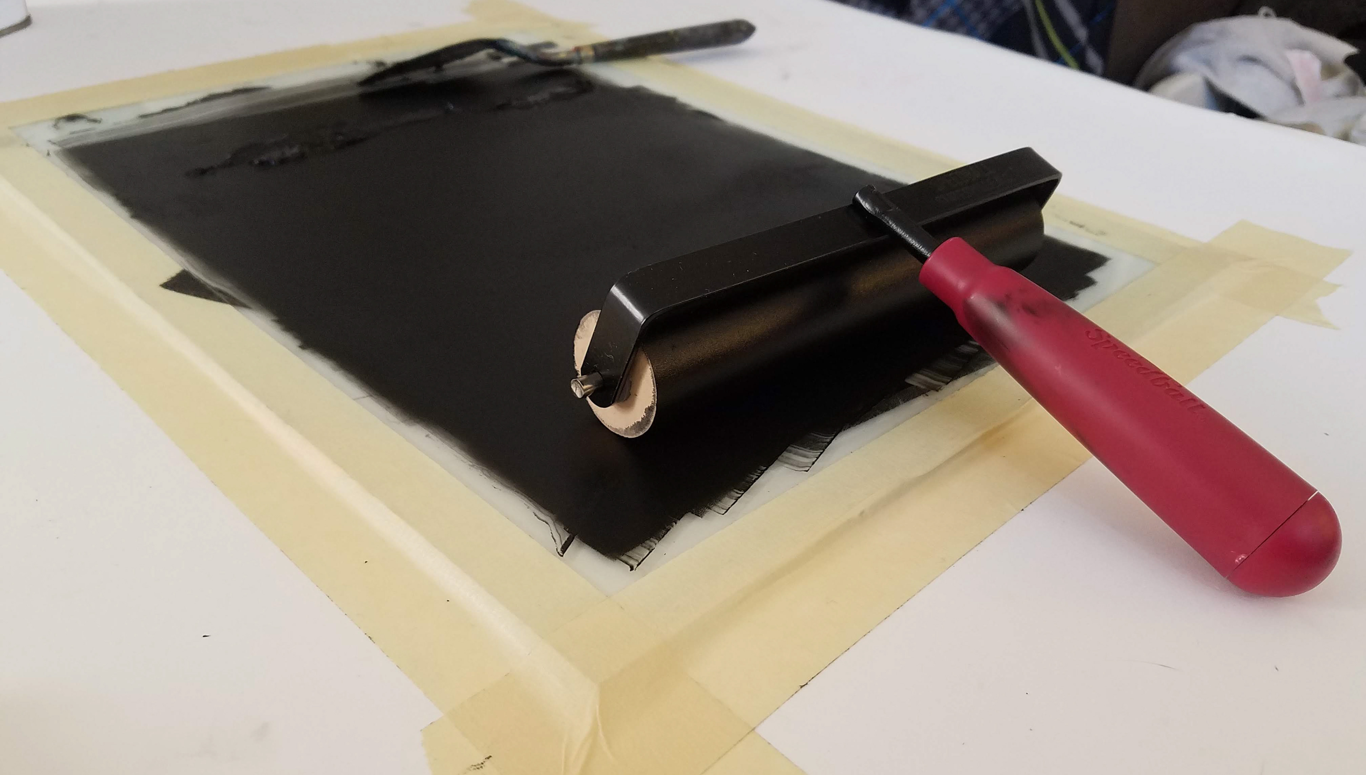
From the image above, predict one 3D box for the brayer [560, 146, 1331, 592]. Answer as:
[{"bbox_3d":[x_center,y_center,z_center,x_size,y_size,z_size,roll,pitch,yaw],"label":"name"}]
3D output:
[{"bbox_3d":[0.082,-0.006,0.238,0.174,0.052,0.147,-23,40,-36],"label":"brayer"}]

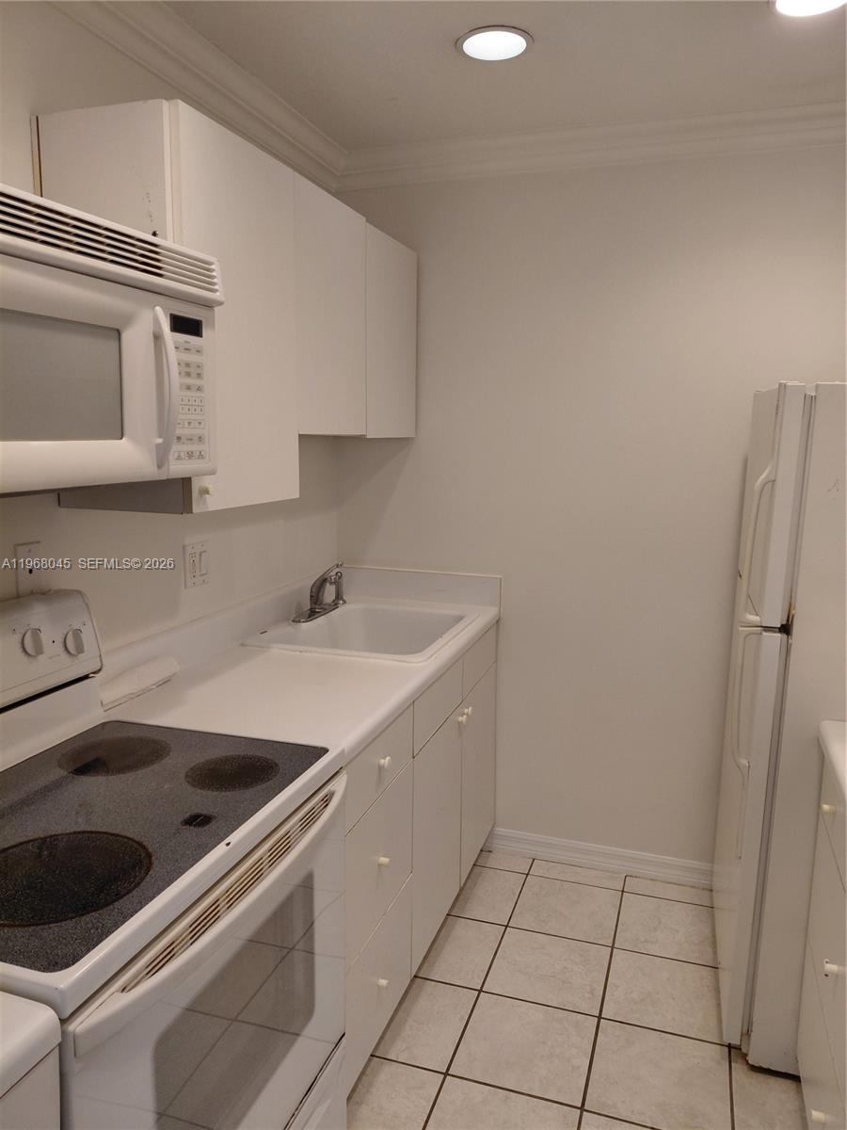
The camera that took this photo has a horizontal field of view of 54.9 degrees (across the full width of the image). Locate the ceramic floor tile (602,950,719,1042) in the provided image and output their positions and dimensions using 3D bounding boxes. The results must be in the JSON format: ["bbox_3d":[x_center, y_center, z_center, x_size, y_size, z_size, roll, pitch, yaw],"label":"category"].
[{"bbox_3d":[0.671,1.185,2.255,0.314,0.010,0.314,3,9,19],"label":"ceramic floor tile"}]

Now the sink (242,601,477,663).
[{"bbox_3d":[-0.170,0.289,2.607,0.551,0.189,0.659,3,9,19],"label":"sink"}]

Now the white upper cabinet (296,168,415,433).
[{"bbox_3d":[-0.318,-0.705,2.476,0.319,0.626,0.894,3,9,19],"label":"white upper cabinet"}]

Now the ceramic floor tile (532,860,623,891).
[{"bbox_3d":[0.541,1.093,2.863,0.314,0.010,0.105,3,9,19],"label":"ceramic floor tile"}]

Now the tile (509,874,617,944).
[{"bbox_3d":[0.470,1.123,2.659,0.314,0.010,0.314,3,9,19],"label":"tile"}]

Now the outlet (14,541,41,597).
[{"bbox_3d":[-0.805,0.013,1.668,0.007,0.115,0.071,3,9,19],"label":"outlet"}]

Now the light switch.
[{"bbox_3d":[-0.622,-0.008,2.235,0.010,0.120,0.116,3,9,19],"label":"light switch"}]

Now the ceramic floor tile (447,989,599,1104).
[{"bbox_3d":[0.262,1.213,2.057,0.314,0.010,0.314,3,9,19],"label":"ceramic floor tile"}]

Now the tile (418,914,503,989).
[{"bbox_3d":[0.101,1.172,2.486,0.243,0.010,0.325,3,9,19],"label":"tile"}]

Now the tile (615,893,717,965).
[{"bbox_3d":[0.785,1.158,2.594,0.325,0.010,0.325,3,9,19],"label":"tile"}]

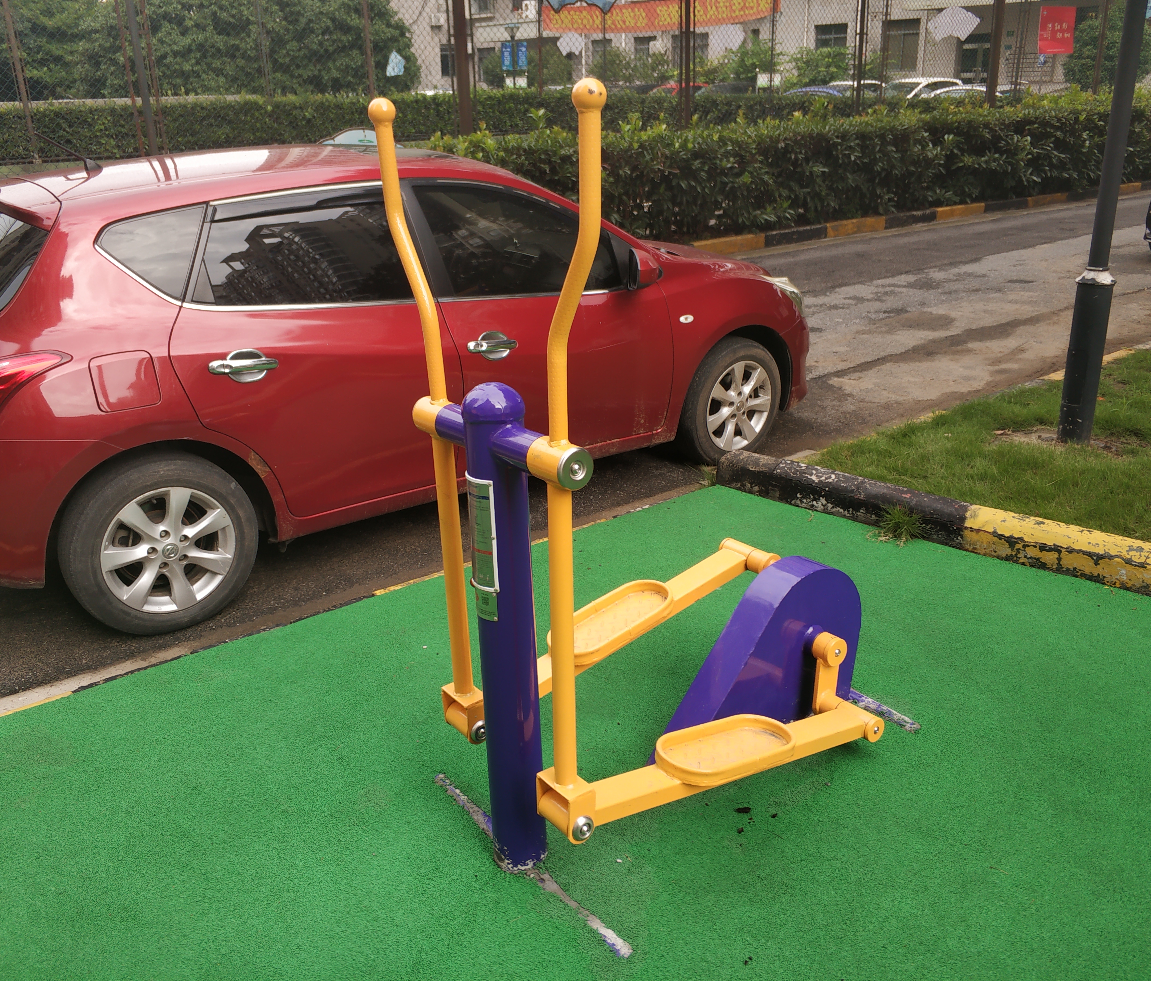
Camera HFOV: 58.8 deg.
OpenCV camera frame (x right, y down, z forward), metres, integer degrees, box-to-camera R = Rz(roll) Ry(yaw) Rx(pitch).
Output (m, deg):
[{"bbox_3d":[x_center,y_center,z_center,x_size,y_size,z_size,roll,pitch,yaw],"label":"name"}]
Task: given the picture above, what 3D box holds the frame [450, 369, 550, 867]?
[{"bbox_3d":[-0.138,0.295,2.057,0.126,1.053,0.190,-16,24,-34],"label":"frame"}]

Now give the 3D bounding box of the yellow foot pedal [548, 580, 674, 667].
[{"bbox_3d":[0.090,0.323,2.527,0.345,0.042,0.157,-27,30,-30],"label":"yellow foot pedal"}]

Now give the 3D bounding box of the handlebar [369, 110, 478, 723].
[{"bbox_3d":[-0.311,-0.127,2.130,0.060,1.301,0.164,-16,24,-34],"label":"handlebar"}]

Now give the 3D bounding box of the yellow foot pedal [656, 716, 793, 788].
[{"bbox_3d":[0.333,0.574,2.274,0.352,0.042,0.162,-4,16,-38],"label":"yellow foot pedal"}]

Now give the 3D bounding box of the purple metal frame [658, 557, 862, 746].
[{"bbox_3d":[0.464,0.417,2.575,0.685,0.437,0.107,-16,24,-34],"label":"purple metal frame"}]

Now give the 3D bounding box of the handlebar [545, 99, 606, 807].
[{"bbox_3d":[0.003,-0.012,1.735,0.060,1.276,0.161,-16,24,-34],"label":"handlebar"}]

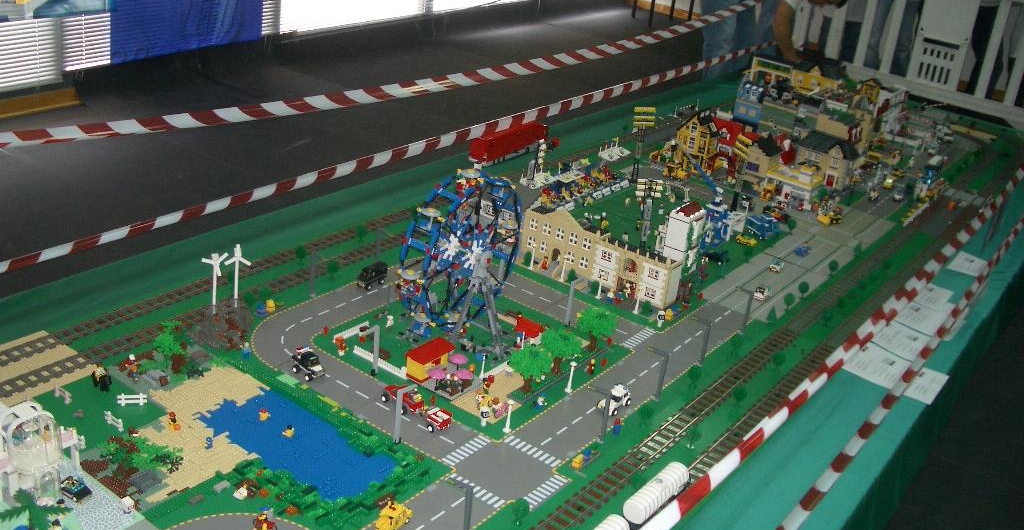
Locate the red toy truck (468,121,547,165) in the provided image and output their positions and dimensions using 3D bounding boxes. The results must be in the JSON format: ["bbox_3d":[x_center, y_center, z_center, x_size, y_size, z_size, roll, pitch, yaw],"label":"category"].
[{"bbox_3d":[0.002,-0.492,4.171,0.068,0.115,0.440,22,28,30],"label":"red toy truck"}]

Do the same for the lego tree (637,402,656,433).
[{"bbox_3d":[0.328,0.369,2.509,0.038,0.066,0.038,5,24,-2],"label":"lego tree"}]

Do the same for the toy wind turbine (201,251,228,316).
[{"bbox_3d":[-0.734,0.048,2.553,0.070,0.168,0.035,0,25,-16],"label":"toy wind turbine"}]

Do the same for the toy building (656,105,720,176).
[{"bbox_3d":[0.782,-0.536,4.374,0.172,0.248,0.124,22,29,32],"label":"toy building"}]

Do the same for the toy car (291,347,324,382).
[{"bbox_3d":[-0.486,0.232,2.464,0.085,0.060,0.052,22,28,30],"label":"toy car"}]

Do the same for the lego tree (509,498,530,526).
[{"bbox_3d":[0.015,0.486,2.037,0.035,0.060,0.035,6,24,-3],"label":"lego tree"}]

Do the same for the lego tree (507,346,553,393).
[{"bbox_3d":[0.044,0.250,2.503,0.105,0.120,0.105,6,24,-3],"label":"lego tree"}]

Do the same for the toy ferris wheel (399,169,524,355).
[{"bbox_3d":[-0.132,-0.024,2.771,0.320,0.480,0.432,22,29,32],"label":"toy ferris wheel"}]

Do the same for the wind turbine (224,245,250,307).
[{"bbox_3d":[-0.691,0.030,2.595,0.070,0.178,0.035,1,25,-15],"label":"wind turbine"}]

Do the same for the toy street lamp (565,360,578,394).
[{"bbox_3d":[0.151,0.284,2.636,0.017,0.084,0.017,22,29,32],"label":"toy street lamp"}]

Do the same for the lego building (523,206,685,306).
[{"bbox_3d":[0.284,-0.060,3.270,0.540,0.208,0.088,22,29,32],"label":"lego building"}]

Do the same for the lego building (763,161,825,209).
[{"bbox_3d":[1.135,-0.337,4.141,0.204,0.144,0.160,22,29,32],"label":"lego building"}]

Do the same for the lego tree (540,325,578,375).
[{"bbox_3d":[0.124,0.229,2.706,0.107,0.120,0.107,5,24,-2],"label":"lego tree"}]

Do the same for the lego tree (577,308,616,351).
[{"bbox_3d":[0.231,0.180,2.836,0.107,0.122,0.107,5,24,-2],"label":"lego tree"}]

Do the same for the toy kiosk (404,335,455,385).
[{"bbox_3d":[-0.200,0.236,2.545,0.064,0.058,0.130,22,28,30],"label":"toy kiosk"}]

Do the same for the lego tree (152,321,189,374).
[{"bbox_3d":[-0.779,0.191,2.372,0.078,0.120,0.078,22,28,30],"label":"lego tree"}]

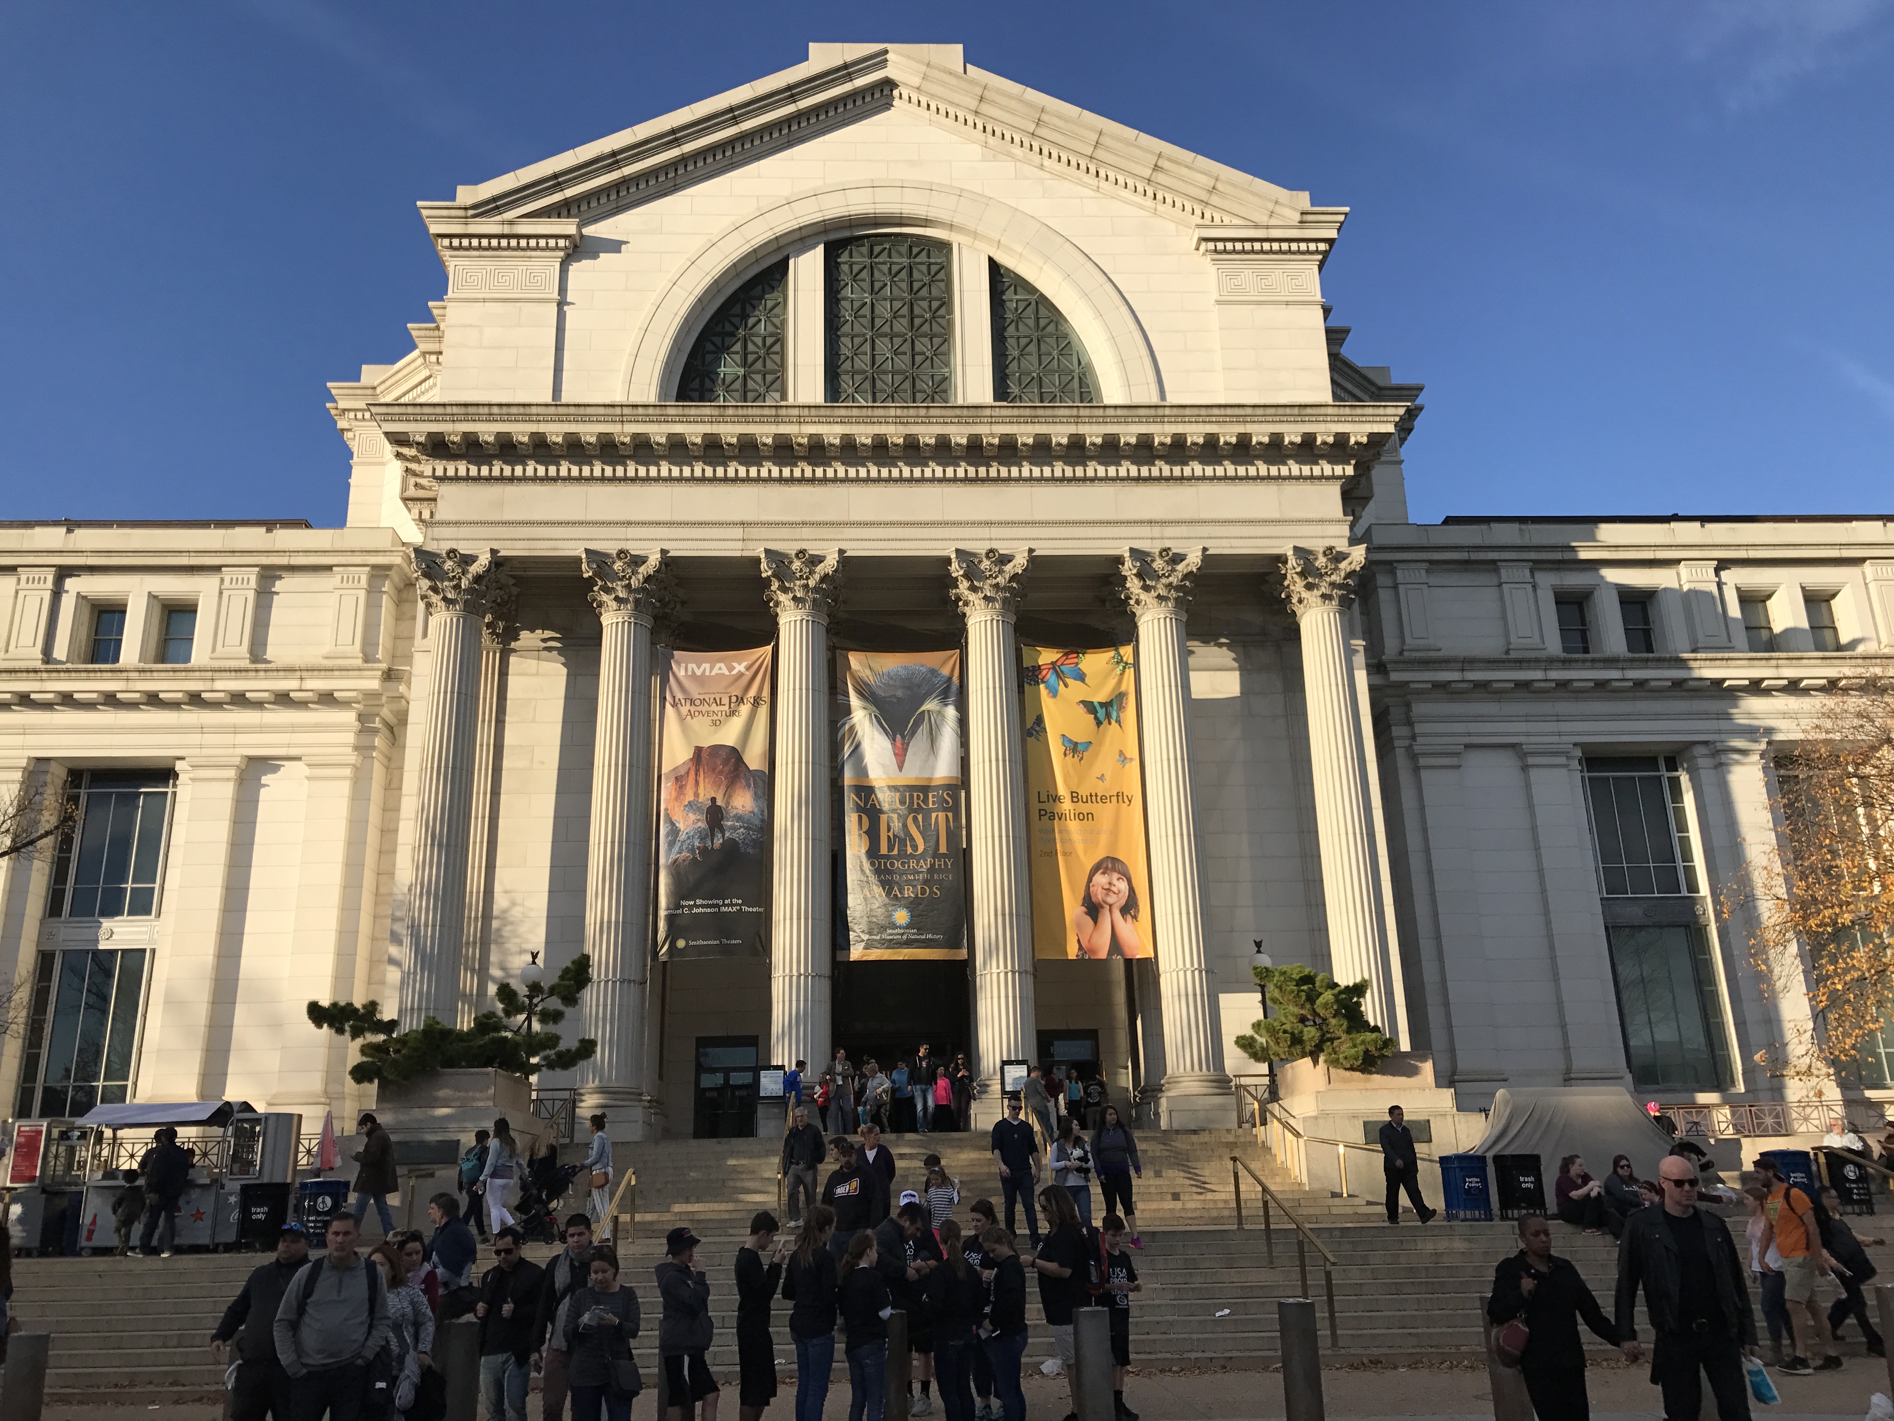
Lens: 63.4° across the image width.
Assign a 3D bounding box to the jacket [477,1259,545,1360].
[{"bbox_3d":[-2.816,3.871,9.903,0.430,0.617,0.330,1,-18,-8],"label":"jacket"}]

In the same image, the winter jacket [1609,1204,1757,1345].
[{"bbox_3d":[3.472,2.657,7.211,0.610,0.660,0.300,-6,-18,13],"label":"winter jacket"}]

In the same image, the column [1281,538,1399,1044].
[{"bbox_3d":[8.962,2.642,34.566,1.950,12.950,1.950,-1,-18,-3],"label":"column"}]

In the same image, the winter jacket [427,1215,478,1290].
[{"bbox_3d":[-4.763,5.217,14.765,0.460,0.667,0.460,-3,-18,4],"label":"winter jacket"}]

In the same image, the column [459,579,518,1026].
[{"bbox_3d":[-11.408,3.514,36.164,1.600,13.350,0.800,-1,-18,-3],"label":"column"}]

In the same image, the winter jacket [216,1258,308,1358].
[{"bbox_3d":[-4.420,3.884,9.950,0.622,0.648,0.380,2,-18,-12],"label":"winter jacket"}]

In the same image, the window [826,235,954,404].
[{"bbox_3d":[-1.611,-10.705,42.229,3.450,5.450,0.400,-1,-18,-3],"label":"window"}]

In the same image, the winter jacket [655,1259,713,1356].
[{"bbox_3d":[-1.723,3.895,10.015,0.370,0.610,0.460,-1,-18,0],"label":"winter jacket"}]

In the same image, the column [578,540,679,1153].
[{"bbox_3d":[-7.243,2.794,33.709,1.950,12.950,1.950,-1,-18,-3],"label":"column"}]

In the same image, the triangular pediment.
[{"bbox_3d":[-1.746,-15.517,42.941,24.200,6.200,1.900,-1,-18,-3],"label":"triangular pediment"}]

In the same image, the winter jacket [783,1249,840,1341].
[{"bbox_3d":[-0.921,3.950,10.363,0.390,0.590,0.320,-8,-19,20],"label":"winter jacket"}]

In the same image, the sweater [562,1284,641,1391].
[{"bbox_3d":[-2.076,3.766,9.226,0.446,0.588,0.360,1,-18,-7],"label":"sweater"}]

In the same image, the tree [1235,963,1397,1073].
[{"bbox_3d":[7.244,6.029,30.205,3.200,2.200,2.800,-1,-18,-3],"label":"tree"}]

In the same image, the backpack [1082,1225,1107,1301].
[{"bbox_3d":[1.170,4.365,12.117,0.210,0.520,0.300,-6,-18,14],"label":"backpack"}]

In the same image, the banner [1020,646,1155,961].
[{"bbox_3d":[3.101,1.986,34.385,2.630,7.236,0.150,-1,-18,-2],"label":"banner"}]

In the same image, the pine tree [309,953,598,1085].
[{"bbox_3d":[-9.473,5.913,29.410,5.400,2.550,3.200,-1,-18,-3],"label":"pine tree"}]

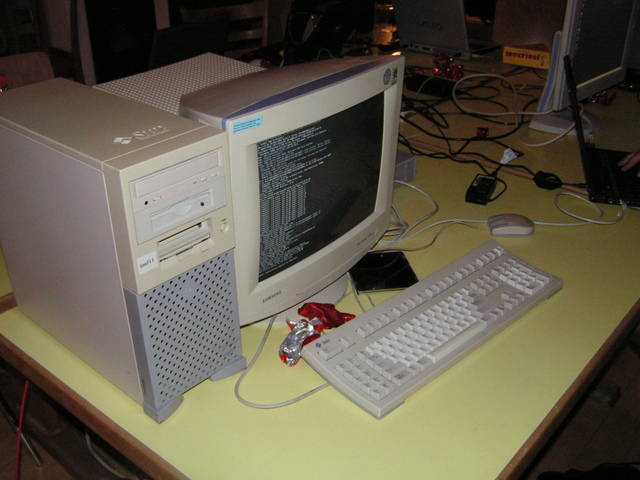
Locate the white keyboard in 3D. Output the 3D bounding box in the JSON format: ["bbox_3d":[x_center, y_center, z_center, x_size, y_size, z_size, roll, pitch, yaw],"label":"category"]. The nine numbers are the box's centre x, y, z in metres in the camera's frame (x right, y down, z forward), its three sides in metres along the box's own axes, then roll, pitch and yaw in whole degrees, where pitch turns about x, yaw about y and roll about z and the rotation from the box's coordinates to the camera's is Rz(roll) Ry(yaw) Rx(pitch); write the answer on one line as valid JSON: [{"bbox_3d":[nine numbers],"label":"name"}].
[{"bbox_3d":[0.216,0.131,1.213,0.503,0.043,0.166,-24,37,-37],"label":"white keyboard"}]

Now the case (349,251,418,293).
[{"bbox_3d":[0.121,0.065,1.372,0.125,0.011,0.139,-5,29,-8],"label":"case"}]

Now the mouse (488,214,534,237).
[{"bbox_3d":[0.414,-0.038,1.530,0.102,0.036,0.063,0,29,1],"label":"mouse"}]

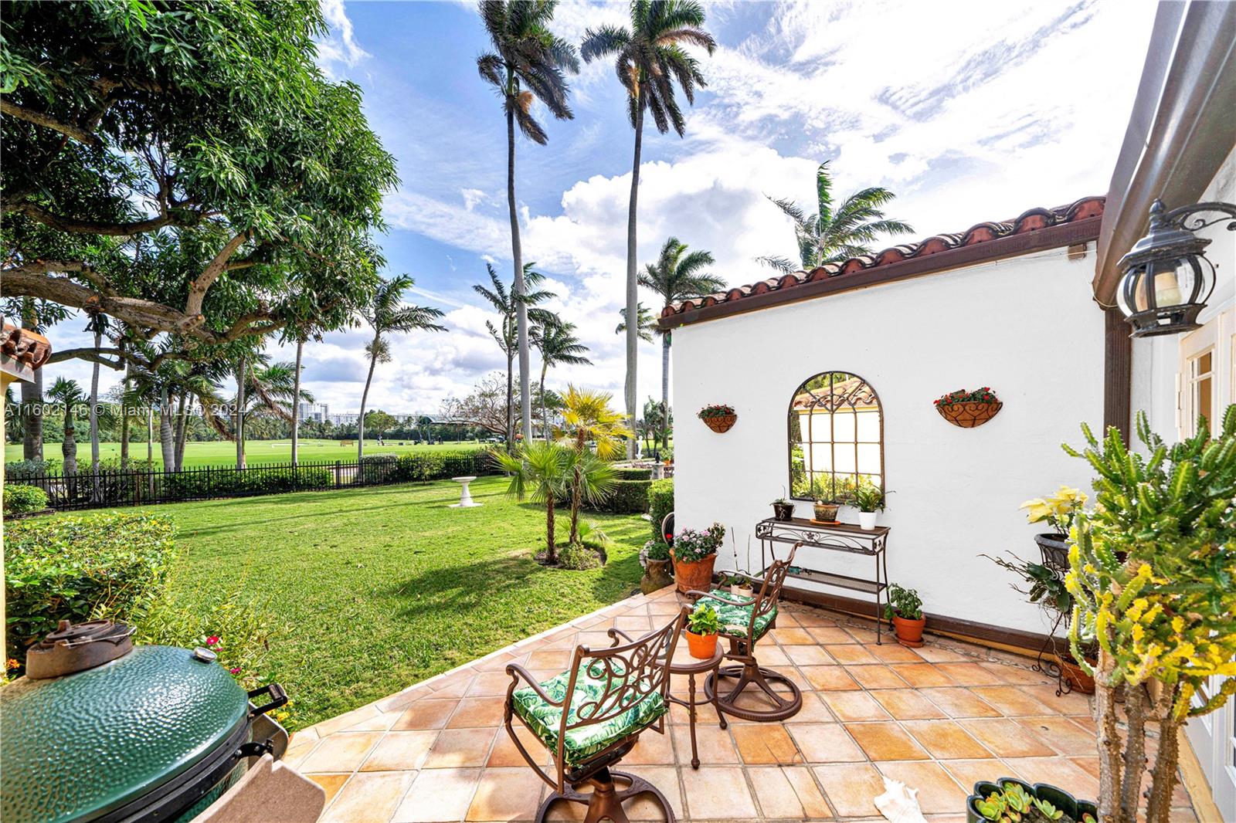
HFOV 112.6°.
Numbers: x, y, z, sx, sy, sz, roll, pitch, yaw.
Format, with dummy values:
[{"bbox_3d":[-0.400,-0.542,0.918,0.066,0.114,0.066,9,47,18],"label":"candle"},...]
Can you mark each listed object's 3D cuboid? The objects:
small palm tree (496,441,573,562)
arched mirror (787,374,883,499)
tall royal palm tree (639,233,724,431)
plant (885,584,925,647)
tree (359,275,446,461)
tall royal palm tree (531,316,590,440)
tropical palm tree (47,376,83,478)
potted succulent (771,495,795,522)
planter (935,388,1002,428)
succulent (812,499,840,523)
[{"bbox_3d":[-1.170,1.240,5.680,1.080,1.680,1.050,0,-2,0],"label":"small palm tree"},{"bbox_3d":[2.010,0.249,3.862,0.800,1.210,0.040,-4,-4,42],"label":"arched mirror"},{"bbox_3d":[3.932,-4.508,26.000,5.000,12.800,4.600,-1,-3,9],"label":"tall royal palm tree"},{"bbox_3d":[2.308,1.597,3.306,0.280,0.440,0.270,-4,-4,42],"label":"plant"},{"bbox_3d":[-7.950,-1.150,15.100,3.400,7.500,3.300,0,-2,0],"label":"tree"},{"bbox_3d":[-3.040,-0.950,22.000,3.200,7.900,3.100,0,-2,0],"label":"tall royal palm tree"},{"bbox_3d":[-18.760,0.918,14.000,0.900,4.100,0.900,-3,-4,37],"label":"tropical palm tree"},{"bbox_3d":[1.545,0.905,3.865,0.200,0.245,0.200,-2,-3,40],"label":"potted succulent"},{"bbox_3d":[2.635,-0.025,3.100,0.380,0.310,0.210,-2,-3,40],"label":"planter"},{"bbox_3d":[1.900,0.916,3.769,0.240,0.200,0.230,-4,-4,42],"label":"succulent"}]

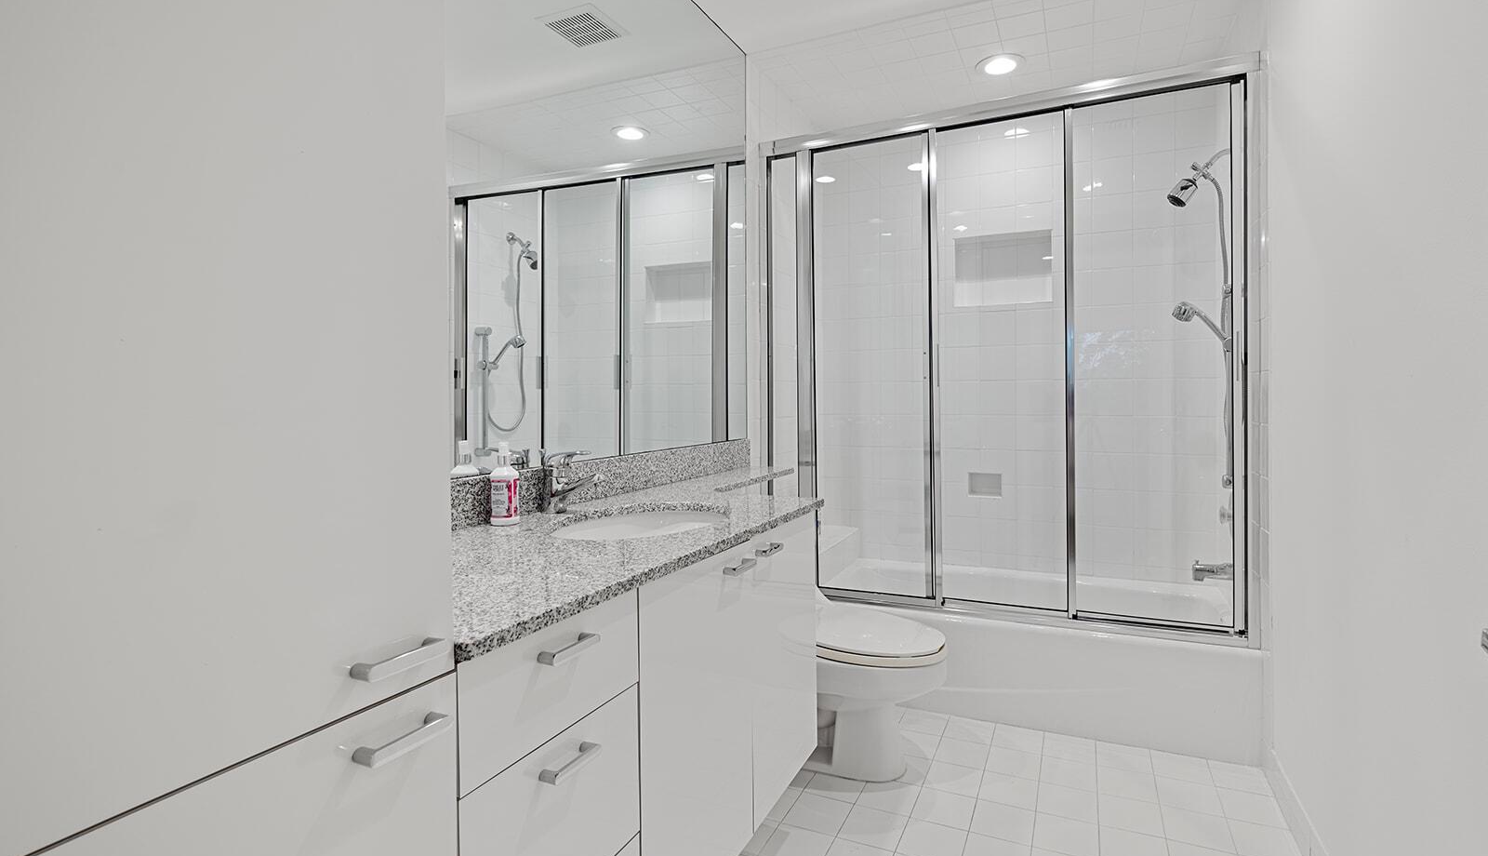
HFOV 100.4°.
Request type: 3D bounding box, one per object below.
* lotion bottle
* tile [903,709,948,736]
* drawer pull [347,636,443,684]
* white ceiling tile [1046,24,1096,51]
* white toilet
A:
[{"bbox_3d":[-0.542,0.126,1.404,0.065,0.187,0.058,-1,2,-3],"label":"lotion bottle"},{"bbox_3d":[0.666,1.093,2.299,0.156,0.010,0.156,0,2,27],"label":"tile"},{"bbox_3d":[-0.348,0.235,0.629,0.031,0.017,0.088,0,2,27],"label":"drawer pull"},{"bbox_3d":[1.216,-1.450,2.308,0.156,0.010,0.156,0,2,27],"label":"white ceiling tile"},{"bbox_3d":[0.306,0.797,2.193,0.740,0.600,0.385,0,2,27],"label":"white toilet"}]

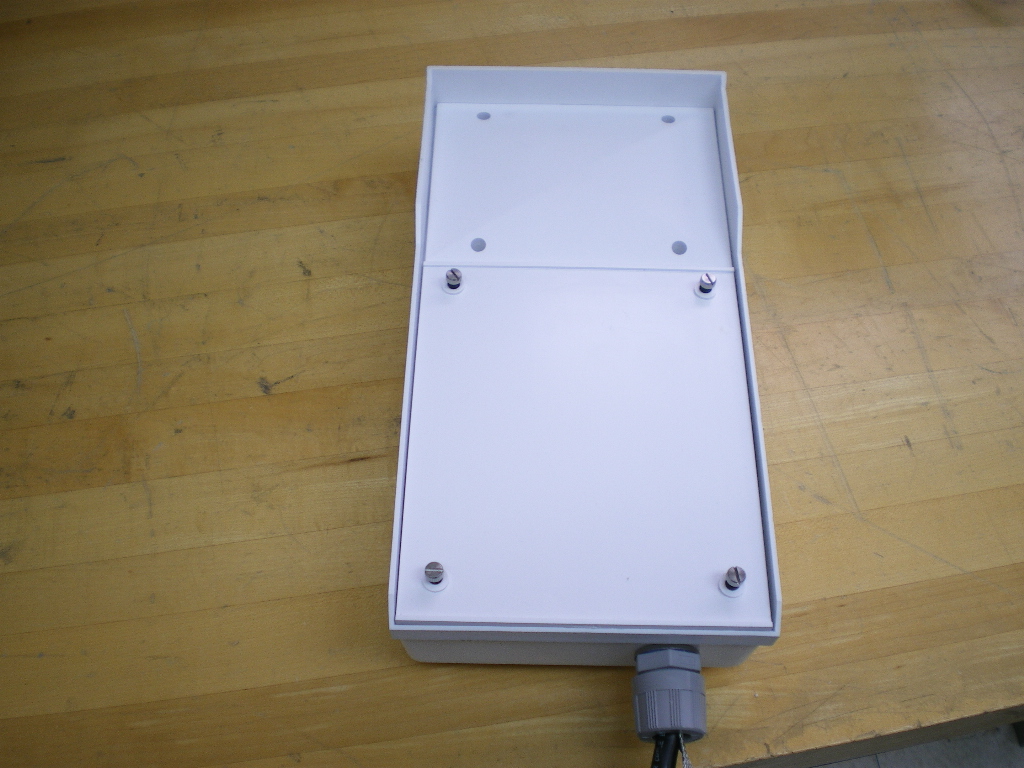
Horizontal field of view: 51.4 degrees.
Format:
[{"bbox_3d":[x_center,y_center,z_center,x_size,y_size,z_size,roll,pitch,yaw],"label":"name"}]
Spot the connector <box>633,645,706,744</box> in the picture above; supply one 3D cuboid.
[{"bbox_3d":[0.074,0.145,0.497,0.034,0.034,0.038,1,59,0],"label":"connector"}]

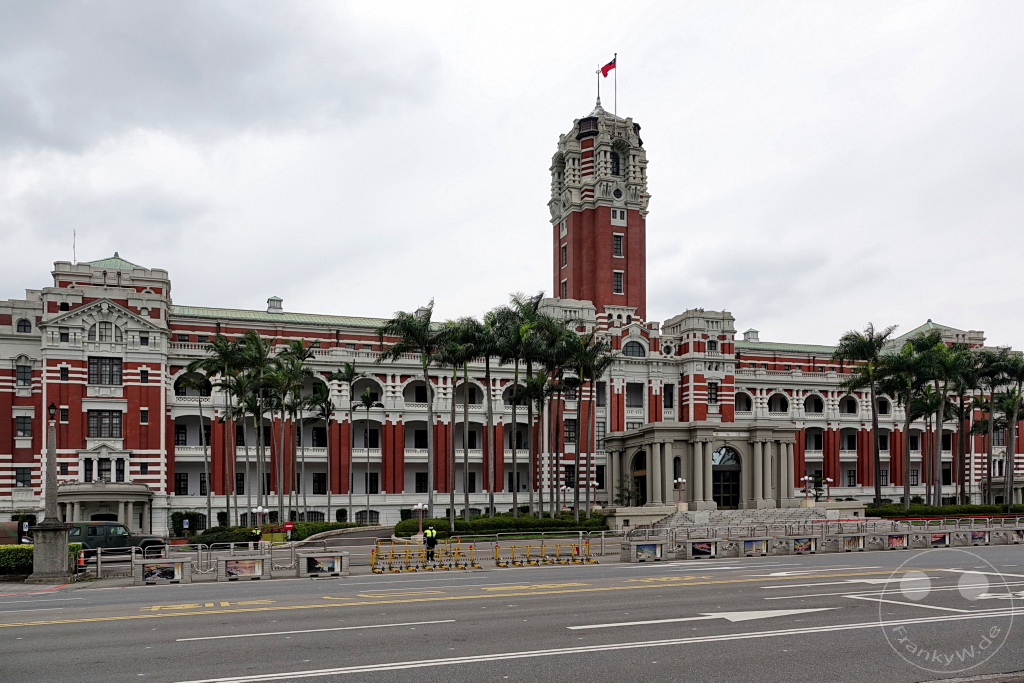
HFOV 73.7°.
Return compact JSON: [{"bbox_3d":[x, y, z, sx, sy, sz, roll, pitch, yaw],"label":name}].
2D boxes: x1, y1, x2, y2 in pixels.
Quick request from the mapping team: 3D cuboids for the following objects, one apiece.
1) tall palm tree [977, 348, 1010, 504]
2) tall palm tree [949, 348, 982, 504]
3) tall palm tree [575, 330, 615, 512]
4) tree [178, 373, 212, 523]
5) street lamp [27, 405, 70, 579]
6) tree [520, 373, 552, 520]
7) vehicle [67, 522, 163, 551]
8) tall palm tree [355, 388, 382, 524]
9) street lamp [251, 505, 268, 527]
[{"bbox_3d":[62.065,11.150,88.000,4.800,20.500,4.800,0,-3,0],"label":"tall palm tree"},{"bbox_3d":[53.806,10.559,81.000,4.983,19.458,4.983,1,-5,-18],"label":"tall palm tree"},{"bbox_3d":[7.625,7.846,64.000,3.900,17.584,3.900,-1,-8,0],"label":"tall palm tree"},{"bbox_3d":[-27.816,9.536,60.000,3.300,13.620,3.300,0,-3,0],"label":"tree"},{"bbox_3d":[-14.837,4.829,22.000,1.320,5.712,1.320,2,-8,-19],"label":"street lamp"},{"bbox_3d":[2.639,10.508,68.000,3.586,15.239,3.586,0,-5,0],"label":"tree"},{"bbox_3d":[-19.407,9.595,33.000,4.500,1.850,1.870,1,-3,-18],"label":"vehicle"},{"bbox_3d":[-14.181,11.433,67.000,2.846,13.641,2.846,1,-5,-18],"label":"tall palm tree"},{"bbox_3d":[-20.342,14.904,55.000,1.329,3.223,1.329,1,-5,-18],"label":"street lamp"}]

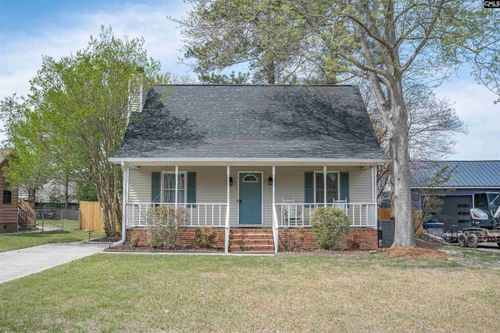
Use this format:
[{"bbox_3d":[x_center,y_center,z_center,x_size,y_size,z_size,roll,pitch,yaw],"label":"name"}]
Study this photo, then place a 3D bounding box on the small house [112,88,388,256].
[{"bbox_3d":[0.030,-0.330,22.000,10.200,7.100,10.100,0,-3,0],"label":"small house"}]

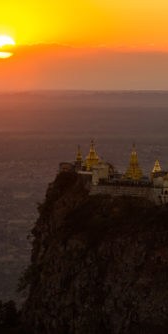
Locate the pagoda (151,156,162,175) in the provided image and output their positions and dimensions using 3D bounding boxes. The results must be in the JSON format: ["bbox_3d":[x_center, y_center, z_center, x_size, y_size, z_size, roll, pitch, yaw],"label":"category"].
[{"bbox_3d":[33.842,-0.700,1200.000,5.400,8.500,5.400,0,2,9],"label":"pagoda"}]

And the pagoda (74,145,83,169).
[{"bbox_3d":[-2.488,-4.930,1207.000,3.600,11.200,3.600,0,2,9],"label":"pagoda"}]

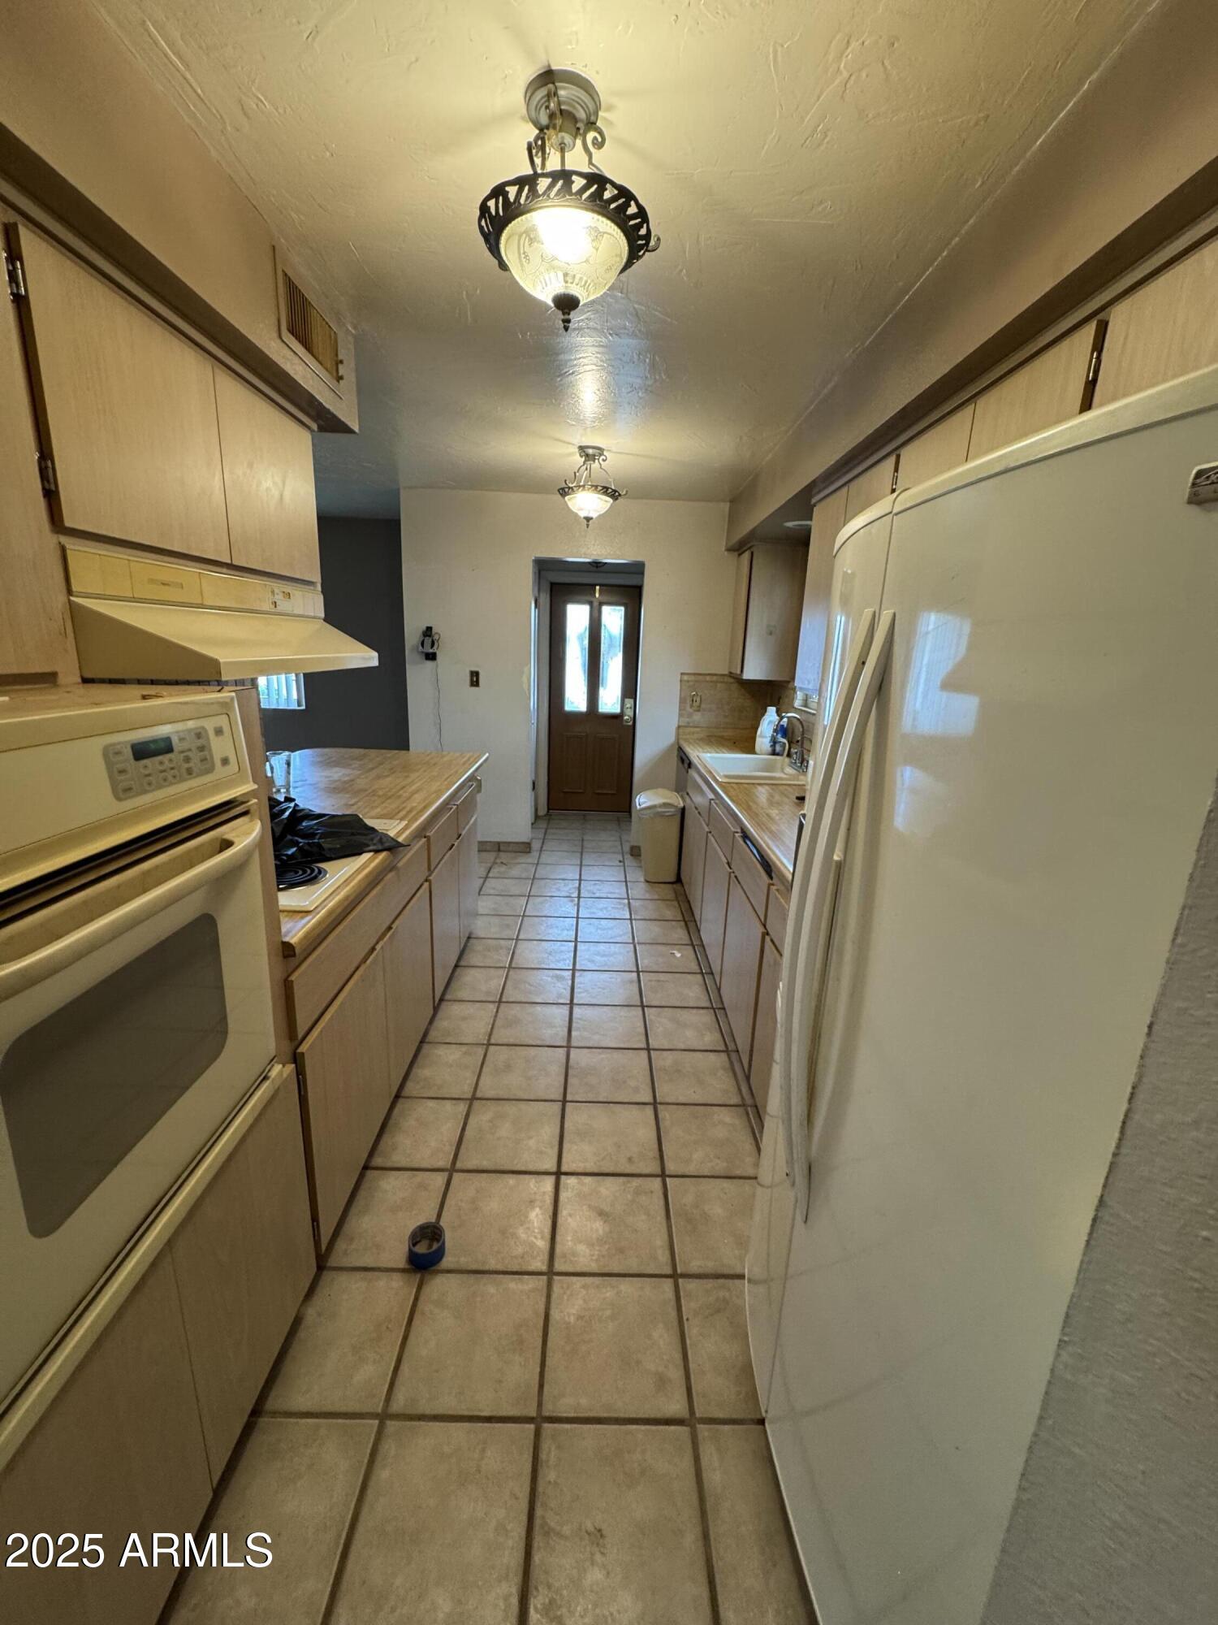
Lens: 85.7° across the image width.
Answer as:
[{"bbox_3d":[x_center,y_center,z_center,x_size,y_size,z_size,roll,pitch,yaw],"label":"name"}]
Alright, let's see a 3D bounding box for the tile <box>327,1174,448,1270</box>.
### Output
[{"bbox_3d":[-0.609,1.082,1.754,0.298,0.012,0.300,2,14,-1],"label":"tile"}]

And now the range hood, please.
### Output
[{"bbox_3d":[-1.009,-0.456,1.751,0.450,0.155,1.080,2,14,-1],"label":"range hood"}]

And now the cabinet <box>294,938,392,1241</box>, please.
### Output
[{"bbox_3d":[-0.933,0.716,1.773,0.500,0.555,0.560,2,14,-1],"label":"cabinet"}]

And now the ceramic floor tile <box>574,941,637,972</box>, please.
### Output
[{"bbox_3d":[-0.015,0.731,3.323,0.302,0.010,0.305,2,14,-1],"label":"ceramic floor tile"}]

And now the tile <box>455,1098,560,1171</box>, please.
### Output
[{"bbox_3d":[-0.305,1.019,2.070,0.303,0.011,0.306,2,14,-1],"label":"tile"}]

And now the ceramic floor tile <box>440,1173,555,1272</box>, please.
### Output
[{"bbox_3d":[-0.303,1.106,1.780,0.302,0.010,0.305,2,14,-1],"label":"ceramic floor tile"}]

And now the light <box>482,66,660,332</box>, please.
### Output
[{"bbox_3d":[-0.085,-1.132,1.255,0.335,0.365,0.335,2,14,-1],"label":"light"}]

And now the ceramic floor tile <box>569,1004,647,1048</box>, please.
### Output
[{"bbox_3d":[-0.005,0.876,2.681,0.298,0.012,0.300,2,14,-1],"label":"ceramic floor tile"}]

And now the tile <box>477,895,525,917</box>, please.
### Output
[{"bbox_3d":[-0.644,0.554,3.893,0.303,0.011,0.306,2,14,-1],"label":"tile"}]

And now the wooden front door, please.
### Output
[{"bbox_3d":[-0.130,-1.007,5.956,0.800,2.033,0.045,2,14,-1],"label":"wooden front door"}]

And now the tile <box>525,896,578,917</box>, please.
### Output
[{"bbox_3d":[-0.337,0.567,3.929,0.302,0.010,0.305,2,14,-1],"label":"tile"}]

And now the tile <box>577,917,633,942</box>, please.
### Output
[{"bbox_3d":[-0.019,0.649,3.592,0.298,0.012,0.300,2,14,-1],"label":"tile"}]

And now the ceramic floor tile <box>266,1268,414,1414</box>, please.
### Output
[{"bbox_3d":[-0.597,1.160,1.452,0.285,0.011,0.306,2,14,-1],"label":"ceramic floor tile"}]

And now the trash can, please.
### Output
[{"bbox_3d":[0.337,0.133,4.440,0.300,0.610,0.360,2,14,-1],"label":"trash can"}]

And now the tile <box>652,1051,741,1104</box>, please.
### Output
[{"bbox_3d":[0.310,0.964,2.390,0.303,0.011,0.306,2,14,-1],"label":"tile"}]

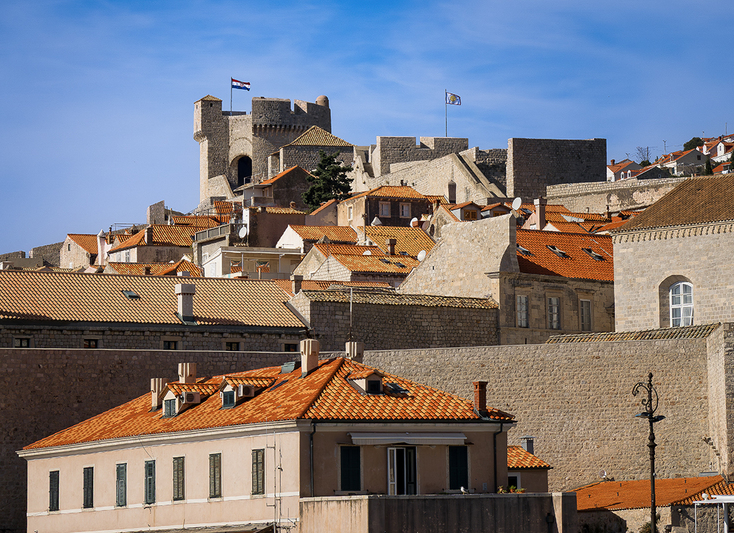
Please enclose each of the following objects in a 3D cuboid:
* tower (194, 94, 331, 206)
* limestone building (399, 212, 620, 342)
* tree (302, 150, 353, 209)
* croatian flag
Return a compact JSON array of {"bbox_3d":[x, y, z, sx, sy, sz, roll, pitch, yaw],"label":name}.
[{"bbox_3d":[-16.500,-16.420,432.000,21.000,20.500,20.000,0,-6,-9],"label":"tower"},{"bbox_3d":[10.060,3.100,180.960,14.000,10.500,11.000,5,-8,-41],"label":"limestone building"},{"bbox_3d":[-5.830,-12.100,400.000,7.600,10.300,7.400,-1,-6,0],"label":"tree"},{"bbox_3d":[-19.910,-28.870,430.000,3.100,1.900,0.500,0,-6,-6],"label":"croatian flag"}]

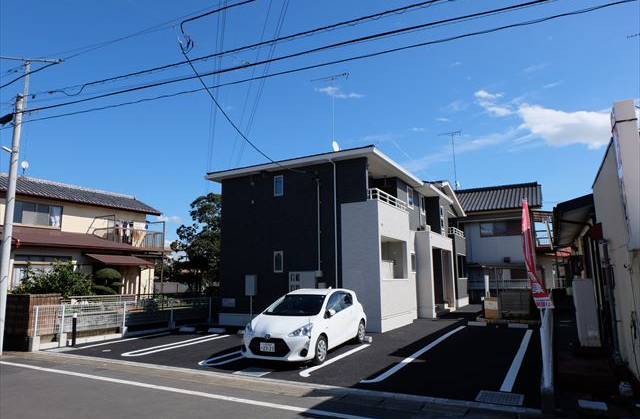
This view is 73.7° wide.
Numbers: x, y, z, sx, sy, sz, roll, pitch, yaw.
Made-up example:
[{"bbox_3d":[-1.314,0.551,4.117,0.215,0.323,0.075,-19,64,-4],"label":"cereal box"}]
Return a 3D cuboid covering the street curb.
[{"bbox_3d":[-2.665,3.285,8.649,12.700,0.110,0.260,-6,-10,28],"label":"street curb"}]

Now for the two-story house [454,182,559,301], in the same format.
[{"bbox_3d":[12.151,2.321,29.998,7.800,7.700,8.000,-6,-10,28],"label":"two-story house"}]

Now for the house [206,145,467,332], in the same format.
[{"bbox_3d":[2.101,1.788,20.265,7.100,6.100,14.200,-6,-10,28],"label":"house"}]

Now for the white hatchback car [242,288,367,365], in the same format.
[{"bbox_3d":[-0.236,2.678,10.228,1.695,1.455,3.995,-5,-8,24],"label":"white hatchback car"}]

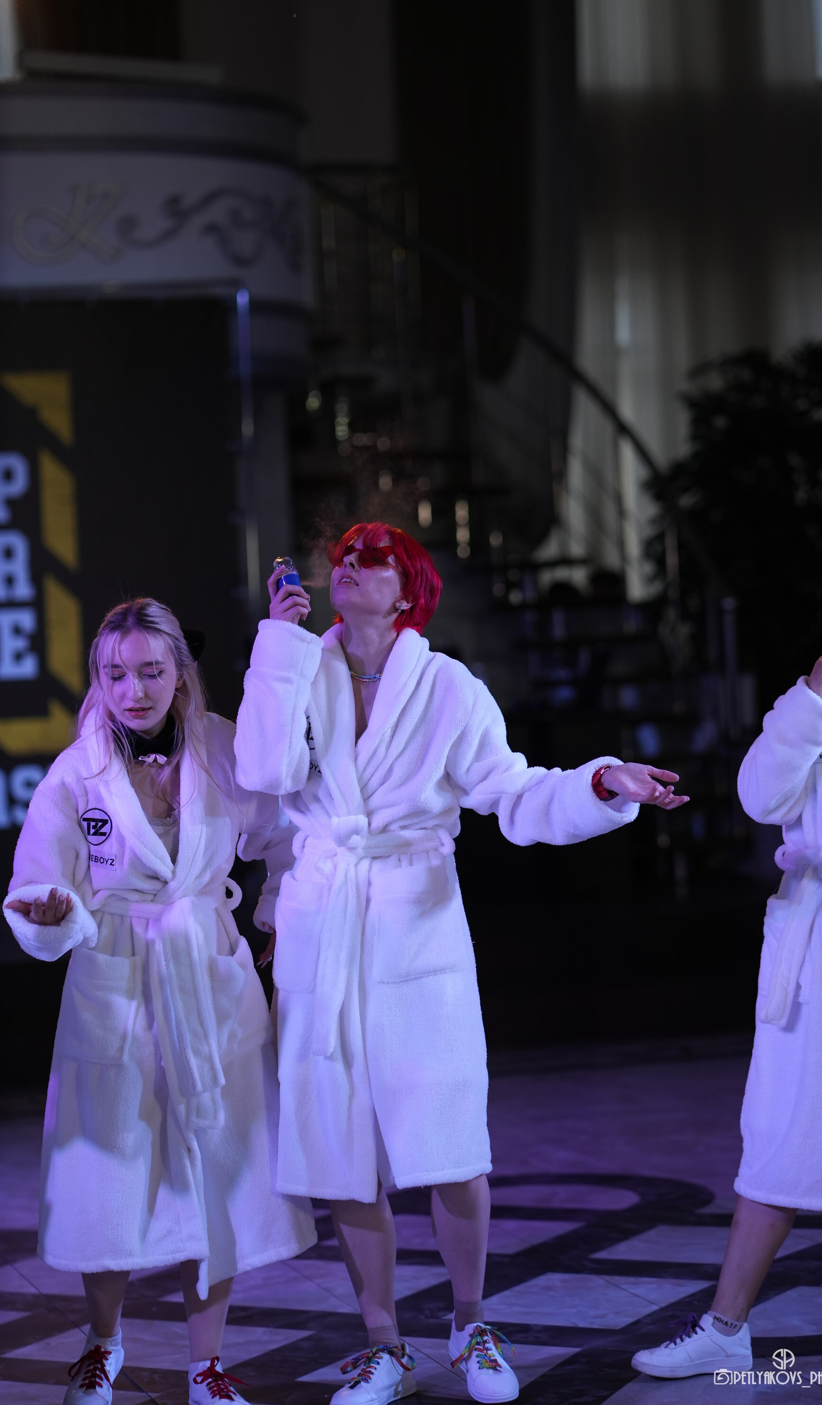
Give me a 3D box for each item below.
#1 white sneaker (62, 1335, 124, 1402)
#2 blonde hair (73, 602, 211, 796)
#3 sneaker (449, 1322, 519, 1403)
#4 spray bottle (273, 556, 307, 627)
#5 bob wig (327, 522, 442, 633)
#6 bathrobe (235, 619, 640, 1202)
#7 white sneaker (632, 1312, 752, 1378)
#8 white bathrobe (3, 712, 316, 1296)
[{"bbox_3d":[-0.612,1.309,6.448,0.102,0.118,0.270,-2,1,5],"label":"white sneaker"},{"bbox_3d":[-0.514,-0.014,6.360,0.250,0.375,0.250,-2,1,8],"label":"blonde hair"},{"bbox_3d":[0.134,1.276,6.461,0.102,0.115,0.270,-3,1,-15],"label":"sneaker"},{"bbox_3d":[-0.226,-0.215,6.270,0.045,0.125,0.045,-14,3,1],"label":"spray bottle"},{"bbox_3d":[-0.051,-0.244,6.440,0.190,0.225,0.225,-2,-27,38],"label":"bob wig"},{"bbox_3d":[0.051,0.398,6.380,0.760,1.110,0.500,-2,1,10],"label":"bathrobe"},{"bbox_3d":[0.553,1.256,6.531,0.265,0.118,0.102,-3,1,-27],"label":"white sneaker"},{"bbox_3d":[-0.485,0.566,6.370,0.590,1.110,0.460,-3,1,-3],"label":"white bathrobe"}]

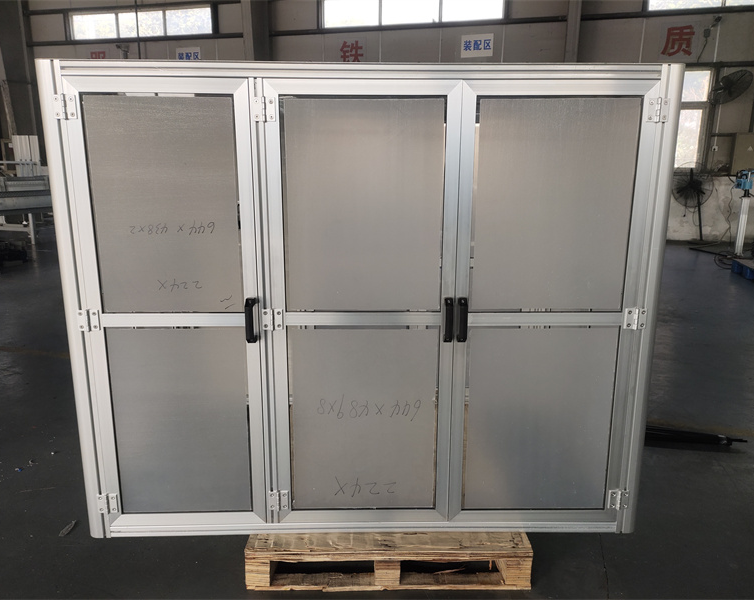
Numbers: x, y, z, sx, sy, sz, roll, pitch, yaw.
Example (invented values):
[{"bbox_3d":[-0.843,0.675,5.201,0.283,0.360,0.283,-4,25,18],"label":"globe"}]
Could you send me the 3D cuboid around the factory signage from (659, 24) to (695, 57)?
[{"bbox_3d":[5.210,-4.500,9.210,0.520,0.500,0.030,3,13,13],"label":"factory signage"}]

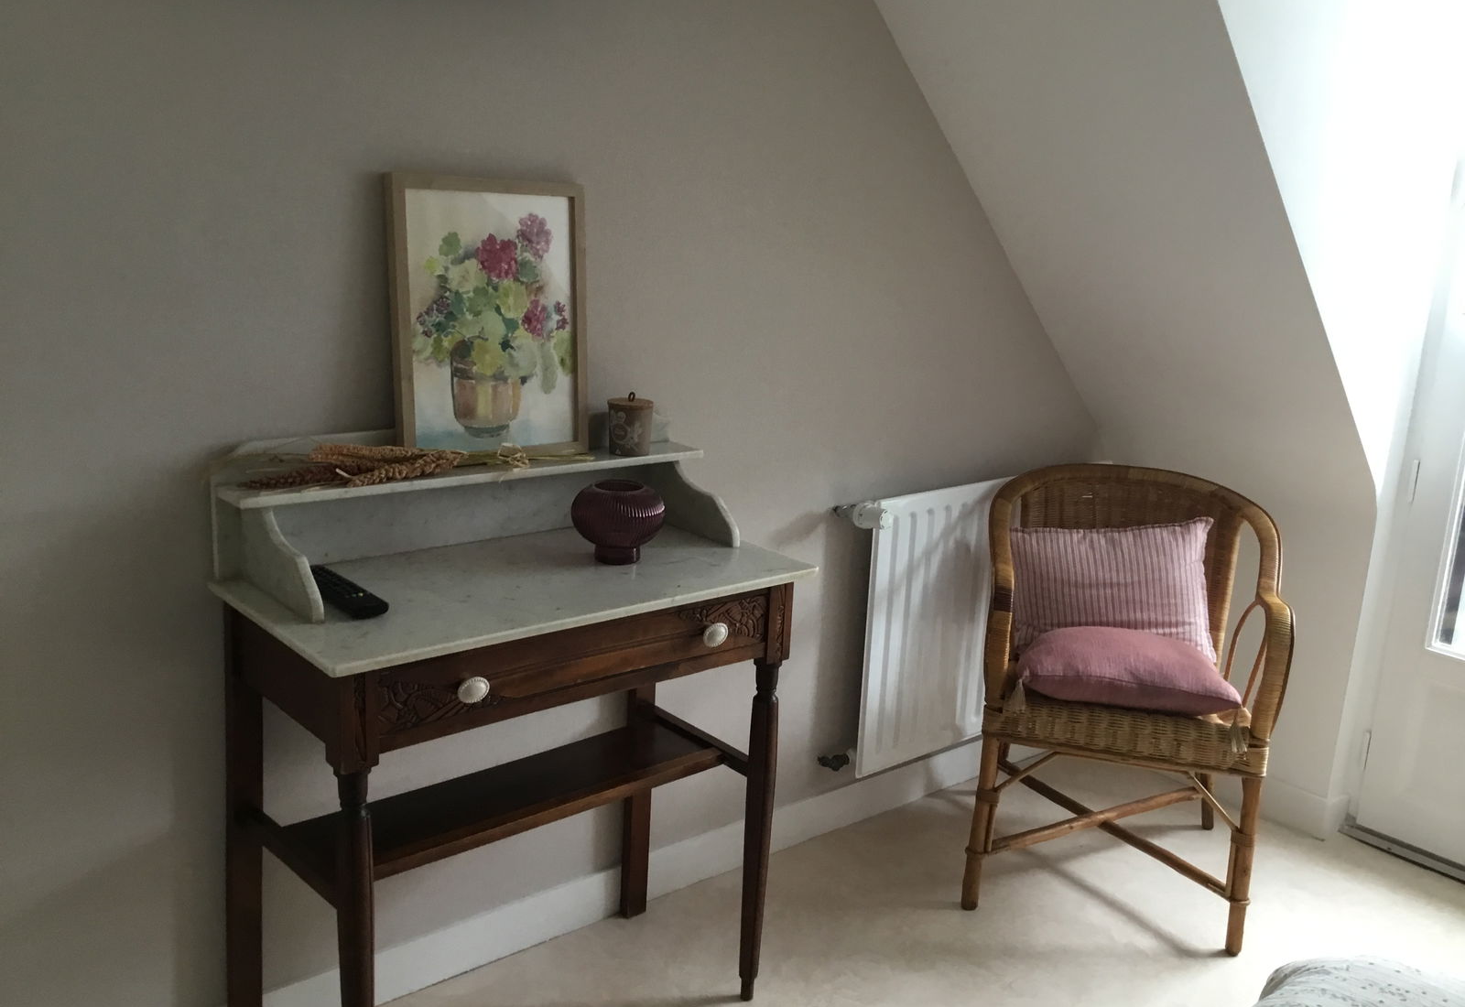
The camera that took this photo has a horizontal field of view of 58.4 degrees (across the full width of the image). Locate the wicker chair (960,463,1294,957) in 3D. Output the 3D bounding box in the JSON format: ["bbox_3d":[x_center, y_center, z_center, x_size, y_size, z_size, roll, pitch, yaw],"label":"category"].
[{"bbox_3d":[0.787,0.367,2.659,0.576,0.800,0.579,6,14,13],"label":"wicker chair"}]

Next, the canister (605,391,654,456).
[{"bbox_3d":[-0.171,-0.136,2.195,0.077,0.101,0.077,3,13,-1],"label":"canister"}]

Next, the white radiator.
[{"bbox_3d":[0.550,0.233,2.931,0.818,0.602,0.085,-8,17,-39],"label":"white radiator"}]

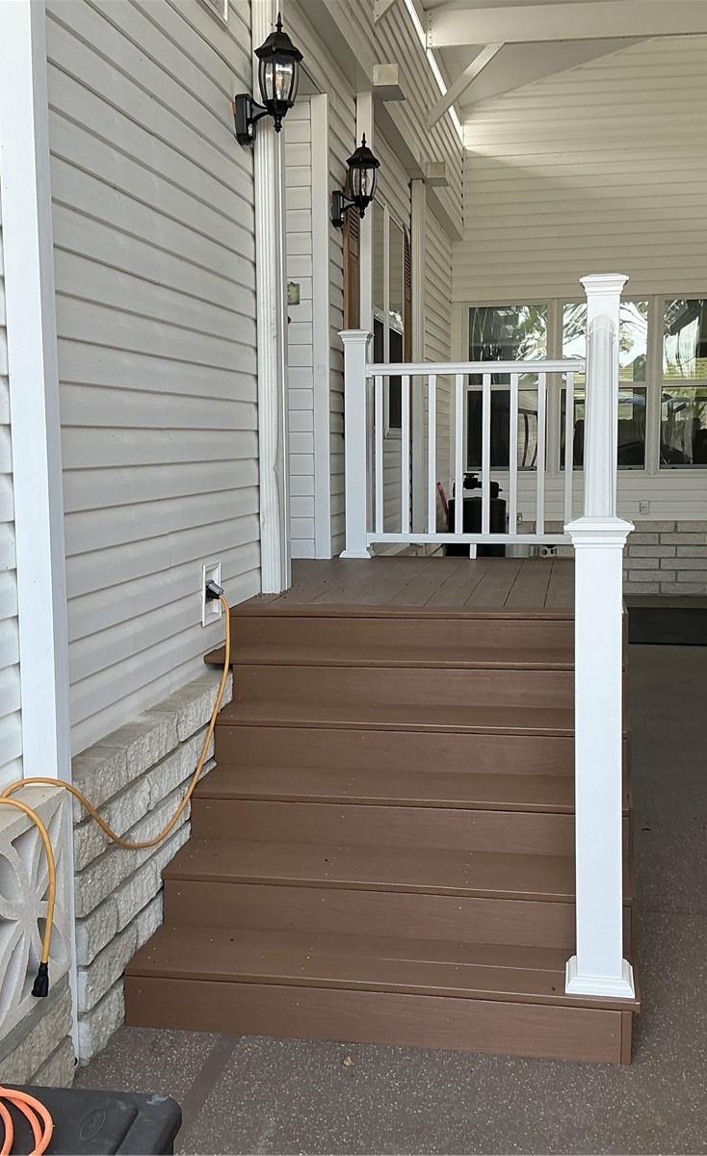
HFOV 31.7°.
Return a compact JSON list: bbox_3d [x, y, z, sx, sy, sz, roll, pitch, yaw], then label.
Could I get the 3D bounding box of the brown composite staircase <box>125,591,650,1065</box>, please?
[{"bbox_3d":[0.159,0.602,3.600,1.251,0.869,1.431,1,6,10],"label":"brown composite staircase"}]

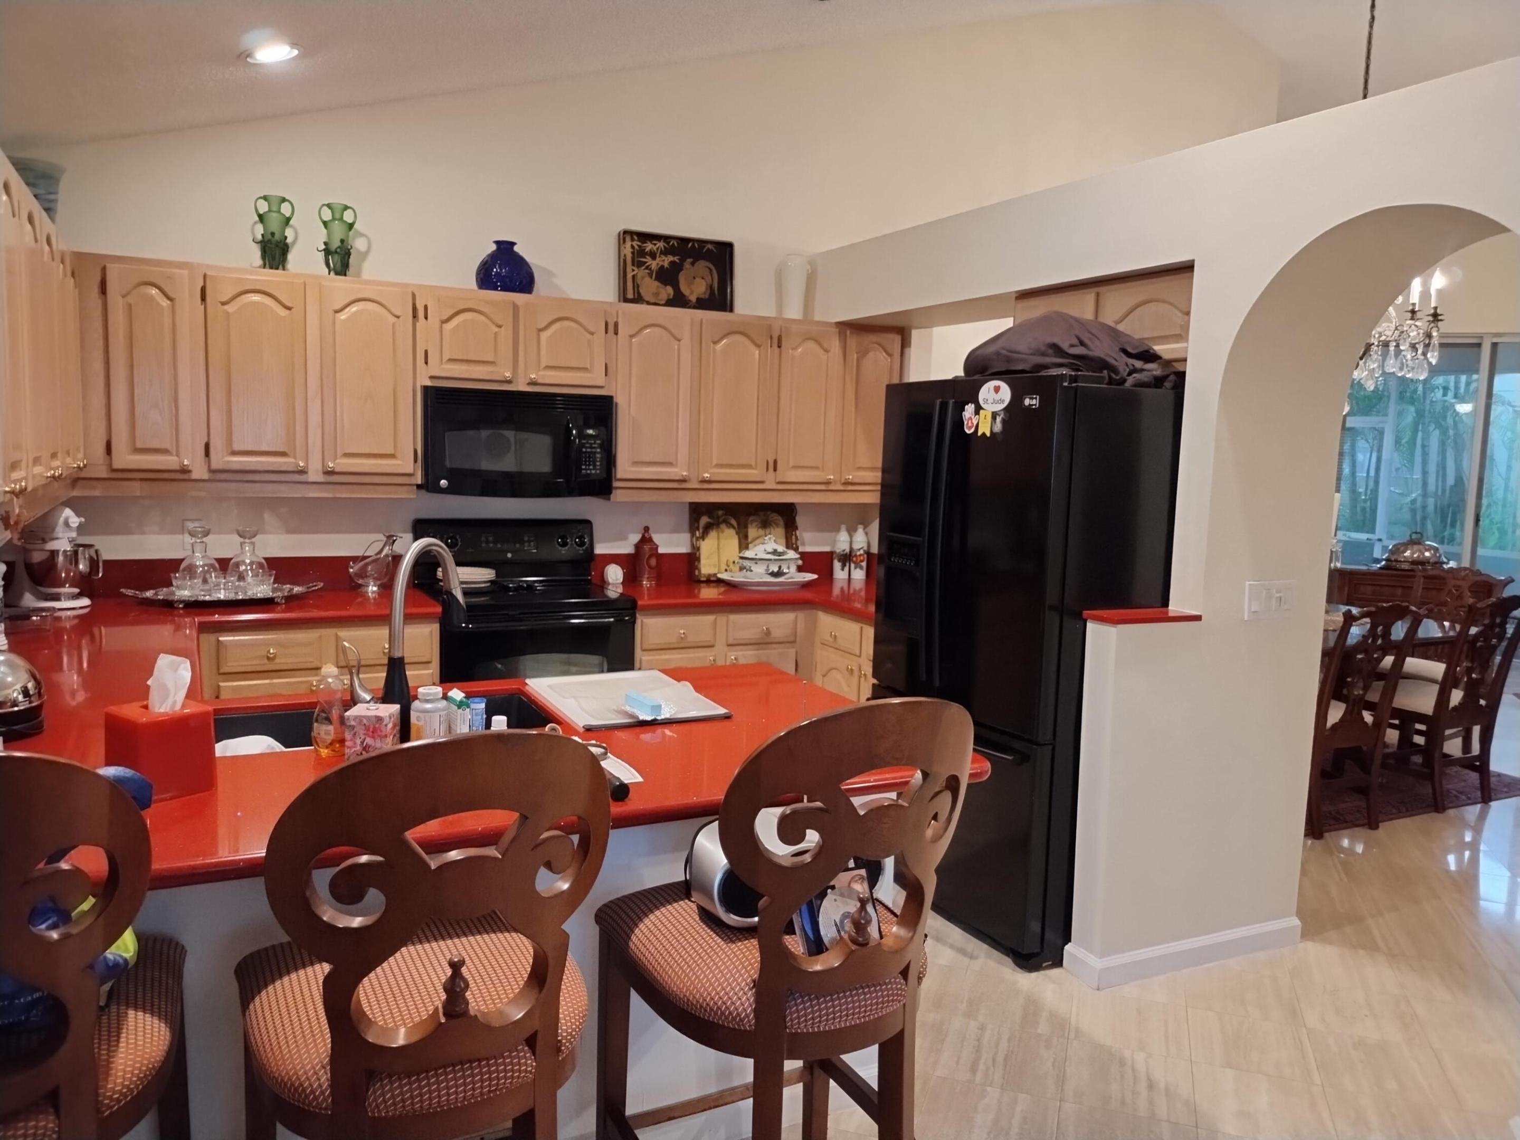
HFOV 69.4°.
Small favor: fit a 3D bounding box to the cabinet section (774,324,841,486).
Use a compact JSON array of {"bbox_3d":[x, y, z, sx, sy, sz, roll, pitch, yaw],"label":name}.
[{"bbox_3d":[0.148,-0.756,5.107,0.323,0.708,0.300,-2,7,-27],"label":"cabinet section"}]

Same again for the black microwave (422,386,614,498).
[{"bbox_3d":[-1.027,-0.521,4.568,0.758,0.422,0.395,-1,6,-26],"label":"black microwave"}]

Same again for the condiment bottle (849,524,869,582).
[{"bbox_3d":[0.490,-0.086,5.414,0.084,0.267,0.084,2,6,5],"label":"condiment bottle"}]

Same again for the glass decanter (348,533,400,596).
[{"bbox_3d":[-1.525,-0.028,4.361,0.208,0.242,0.125,-1,7,-20],"label":"glass decanter"}]

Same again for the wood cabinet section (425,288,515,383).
[{"bbox_3d":[-1.188,-0.912,4.395,0.336,0.328,0.300,-2,7,-27],"label":"wood cabinet section"}]

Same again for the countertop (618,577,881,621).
[{"bbox_3d":[0.154,0.136,4.729,1.465,0.040,1.280,-1,6,-26],"label":"countertop"}]

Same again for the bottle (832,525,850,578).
[{"bbox_3d":[0.403,-0.085,5.453,0.082,0.268,0.082,2,6,0],"label":"bottle"}]

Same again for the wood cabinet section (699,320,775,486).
[{"bbox_3d":[-0.176,-0.748,4.940,0.345,0.708,0.300,-2,7,-27],"label":"wood cabinet section"}]

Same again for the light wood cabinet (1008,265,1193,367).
[{"bbox_3d":[1.283,-0.798,3.696,0.370,0.307,0.865,-2,7,-27],"label":"light wood cabinet"}]

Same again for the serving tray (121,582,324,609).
[{"bbox_3d":[-1.973,0.086,4.058,0.672,0.056,0.370,-2,7,-27],"label":"serving tray"}]

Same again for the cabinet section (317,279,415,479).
[{"bbox_3d":[-1.532,-0.720,4.239,0.336,0.701,0.300,-2,7,-27],"label":"cabinet section"}]

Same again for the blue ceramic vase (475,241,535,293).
[{"bbox_3d":[-1.027,-1.213,4.439,0.242,0.227,0.242,-2,7,-27],"label":"blue ceramic vase"}]

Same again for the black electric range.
[{"bbox_3d":[-0.978,0.418,4.522,0.760,1.205,0.695,-1,6,-26],"label":"black electric range"}]

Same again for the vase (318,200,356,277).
[{"bbox_3d":[-1.592,-1.234,4.144,0.145,0.299,0.125,-2,7,-27],"label":"vase"}]

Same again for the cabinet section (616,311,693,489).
[{"bbox_3d":[-0.517,-0.740,4.764,0.350,0.710,0.300,-2,7,-27],"label":"cabinet section"}]

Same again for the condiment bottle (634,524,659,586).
[{"bbox_3d":[-0.507,-0.063,4.912,0.112,0.267,0.112,1,6,-6],"label":"condiment bottle"}]

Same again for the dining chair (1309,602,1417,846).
[{"bbox_3d":[2.417,0.600,4.746,0.560,1.000,0.590,-1,6,-26],"label":"dining chair"}]

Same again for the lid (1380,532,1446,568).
[{"bbox_3d":[4.508,-0.140,7.544,0.360,0.245,0.410,-1,7,-26],"label":"lid"}]

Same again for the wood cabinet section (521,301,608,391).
[{"bbox_3d":[-0.850,-0.921,4.569,0.336,0.328,0.300,-2,7,-27],"label":"wood cabinet section"}]

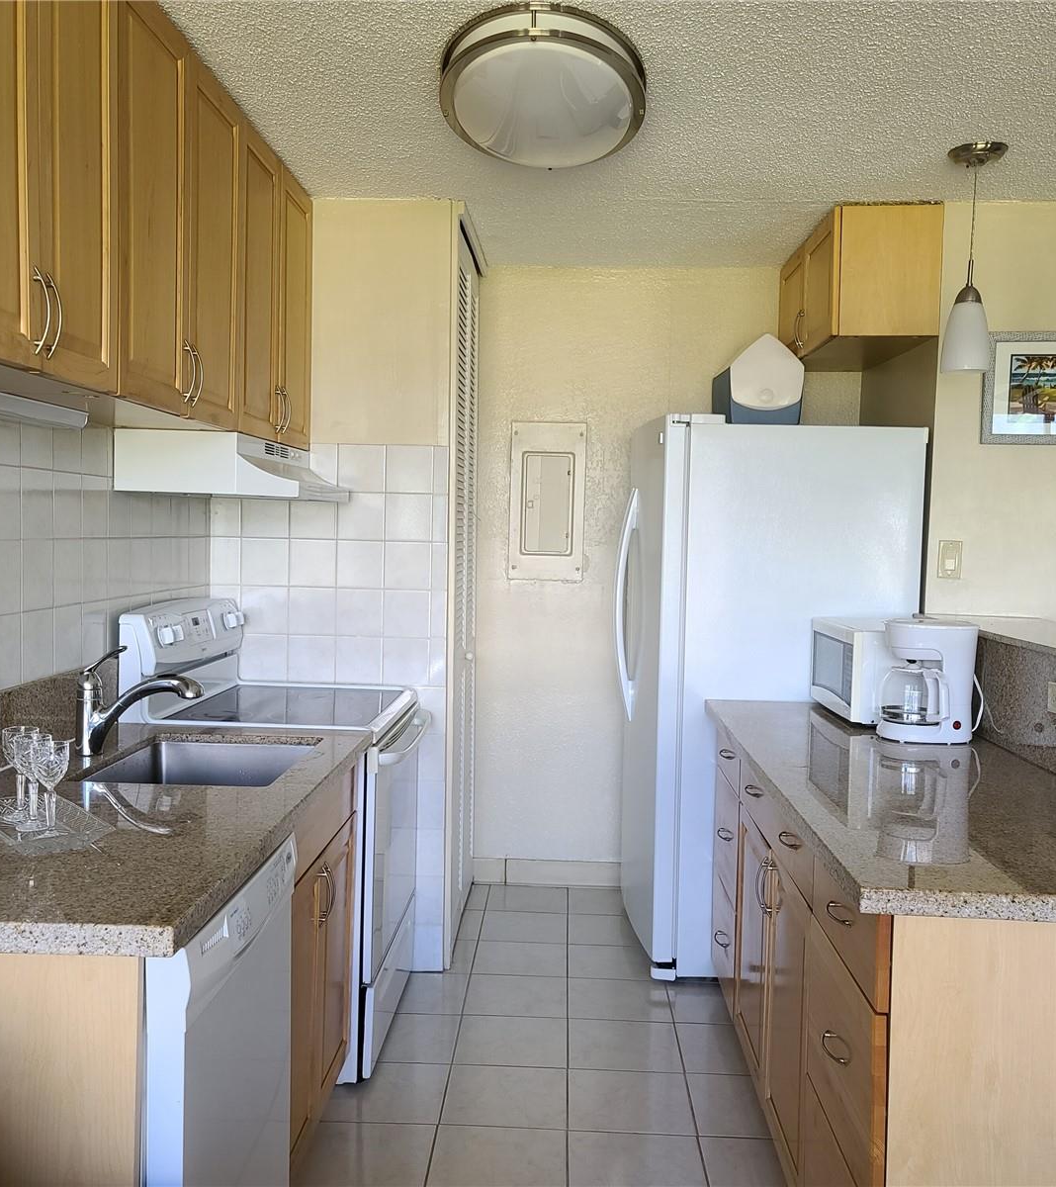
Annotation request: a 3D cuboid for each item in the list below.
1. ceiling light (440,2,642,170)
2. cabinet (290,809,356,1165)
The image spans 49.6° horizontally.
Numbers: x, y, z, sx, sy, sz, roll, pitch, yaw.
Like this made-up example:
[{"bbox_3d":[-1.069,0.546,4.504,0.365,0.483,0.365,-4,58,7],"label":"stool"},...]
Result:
[{"bbox_3d":[0.033,-1.095,2.494,0.446,0.150,0.446,1,3,2],"label":"ceiling light"},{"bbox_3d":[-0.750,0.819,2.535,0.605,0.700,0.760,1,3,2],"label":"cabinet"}]

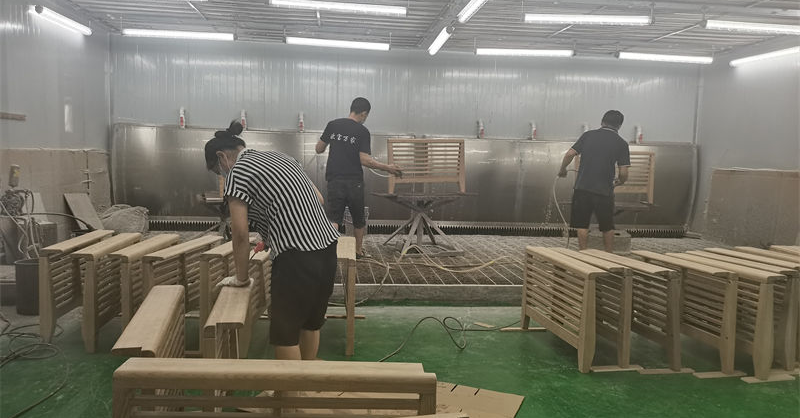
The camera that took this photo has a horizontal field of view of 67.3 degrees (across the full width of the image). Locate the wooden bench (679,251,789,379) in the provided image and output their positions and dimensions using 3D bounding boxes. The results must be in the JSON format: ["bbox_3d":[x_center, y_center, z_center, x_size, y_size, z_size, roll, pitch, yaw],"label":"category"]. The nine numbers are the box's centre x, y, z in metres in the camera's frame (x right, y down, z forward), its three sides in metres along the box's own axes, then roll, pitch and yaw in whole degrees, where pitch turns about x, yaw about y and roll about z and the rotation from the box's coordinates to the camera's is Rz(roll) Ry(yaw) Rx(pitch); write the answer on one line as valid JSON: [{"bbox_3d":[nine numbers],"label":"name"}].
[{"bbox_3d":[2.029,0.641,3.837,0.129,0.591,0.880,1,5,-12],"label":"wooden bench"}]

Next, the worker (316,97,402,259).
[{"bbox_3d":[-0.449,-0.310,6.349,0.720,1.660,0.580,4,5,23],"label":"worker"}]

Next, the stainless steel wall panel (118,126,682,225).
[{"bbox_3d":[0.263,-0.424,8.308,8.120,1.220,0.200,1,5,-7],"label":"stainless steel wall panel"}]

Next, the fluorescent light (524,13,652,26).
[{"bbox_3d":[1.750,-1.757,5.544,1.260,0.085,0.105,1,5,-7],"label":"fluorescent light"}]

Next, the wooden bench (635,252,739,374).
[{"bbox_3d":[1.784,0.630,3.899,0.129,0.591,0.880,1,5,-10],"label":"wooden bench"}]

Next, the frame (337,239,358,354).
[{"bbox_3d":[-0.372,0.568,4.153,0.129,0.591,0.880,1,5,-5],"label":"frame"}]

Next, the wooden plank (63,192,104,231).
[{"bbox_3d":[-3.452,0.121,6.668,0.025,0.664,0.380,-27,1,9],"label":"wooden plank"}]

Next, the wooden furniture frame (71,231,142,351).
[{"bbox_3d":[-1.962,0.531,4.056,0.129,0.591,0.880,1,5,-7],"label":"wooden furniture frame"}]

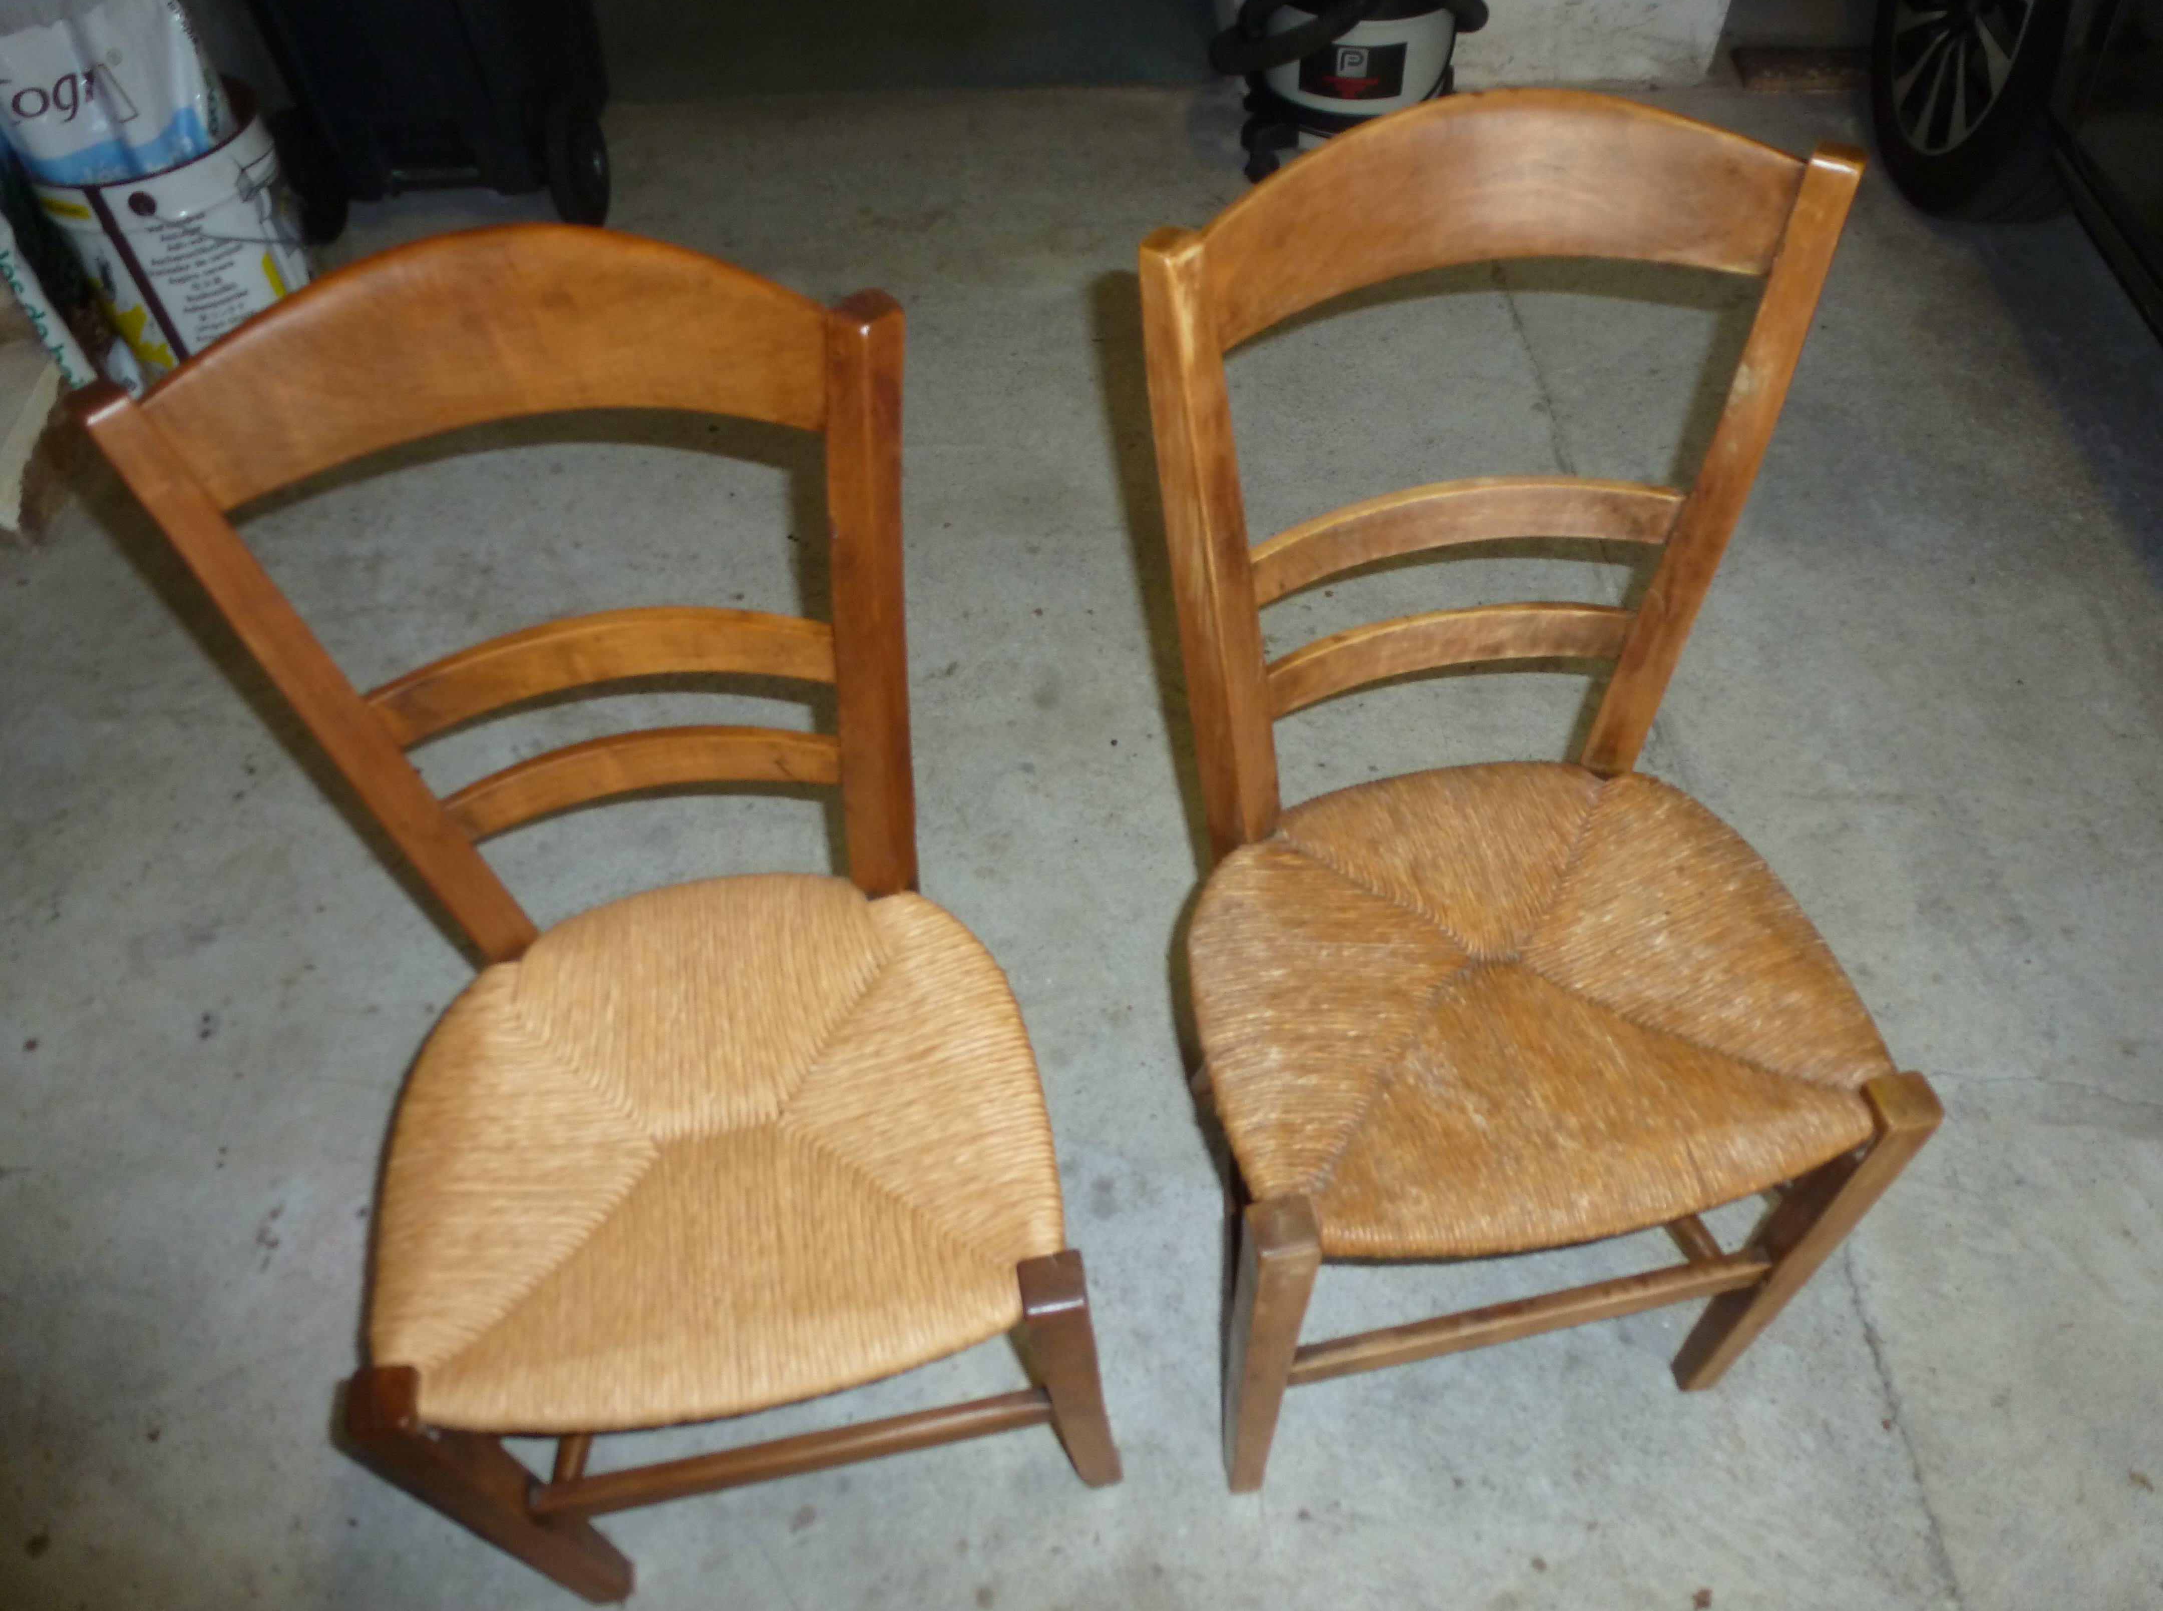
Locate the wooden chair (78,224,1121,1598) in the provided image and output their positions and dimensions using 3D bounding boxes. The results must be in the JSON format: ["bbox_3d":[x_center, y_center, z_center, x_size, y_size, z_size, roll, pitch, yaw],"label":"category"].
[{"bbox_3d":[-0.222,0.161,0.908,0.410,0.906,0.392,-10,51,-4],"label":"wooden chair"}]

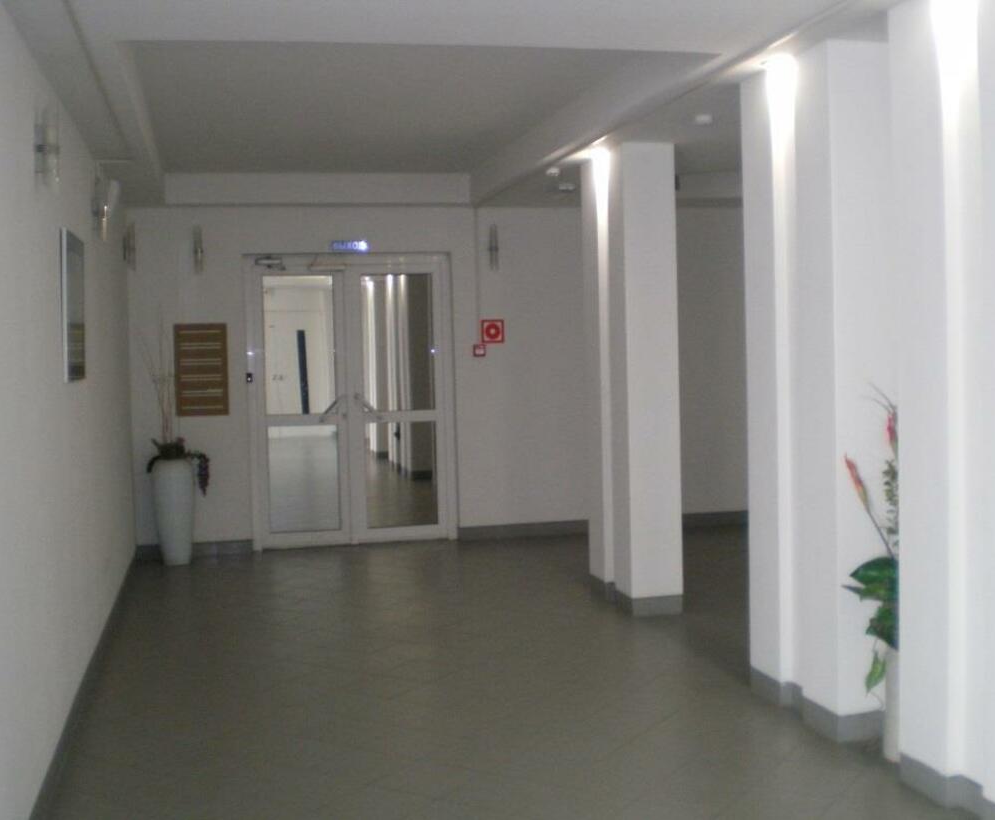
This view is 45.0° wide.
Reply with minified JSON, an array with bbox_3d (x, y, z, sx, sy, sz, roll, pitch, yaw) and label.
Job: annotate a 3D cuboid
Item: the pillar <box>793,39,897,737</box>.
[{"bbox_3d":[1.425,-0.074,4.880,0.316,2.749,0.343,-2,3,-13],"label":"pillar"}]

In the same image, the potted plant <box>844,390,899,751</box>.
[{"bbox_3d":[1.536,0.611,4.560,0.403,1.406,0.379,-2,3,-13],"label":"potted plant"}]

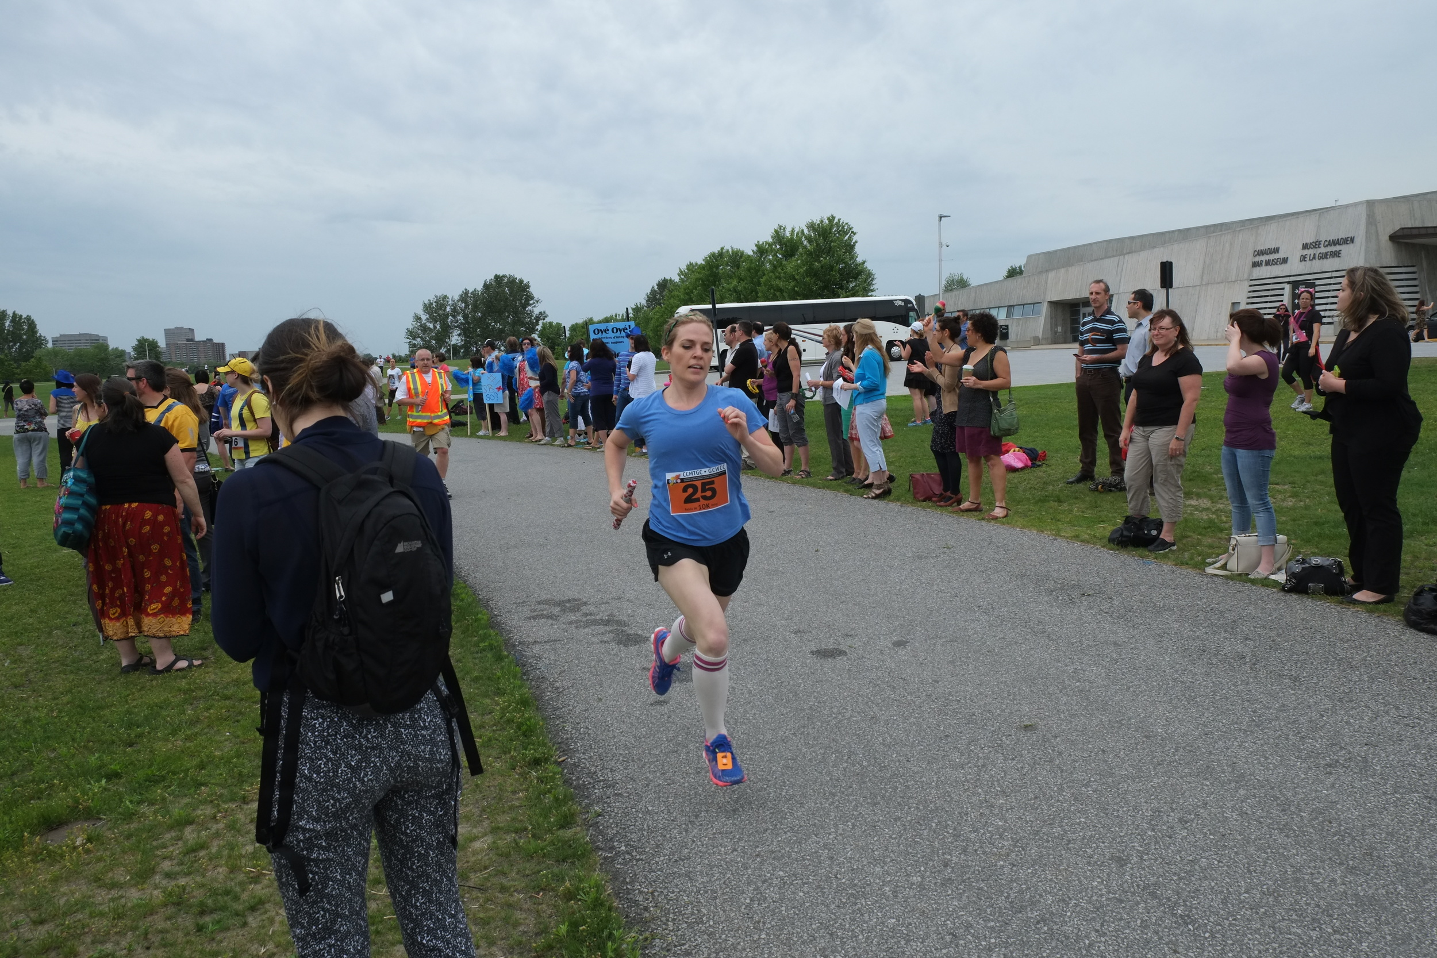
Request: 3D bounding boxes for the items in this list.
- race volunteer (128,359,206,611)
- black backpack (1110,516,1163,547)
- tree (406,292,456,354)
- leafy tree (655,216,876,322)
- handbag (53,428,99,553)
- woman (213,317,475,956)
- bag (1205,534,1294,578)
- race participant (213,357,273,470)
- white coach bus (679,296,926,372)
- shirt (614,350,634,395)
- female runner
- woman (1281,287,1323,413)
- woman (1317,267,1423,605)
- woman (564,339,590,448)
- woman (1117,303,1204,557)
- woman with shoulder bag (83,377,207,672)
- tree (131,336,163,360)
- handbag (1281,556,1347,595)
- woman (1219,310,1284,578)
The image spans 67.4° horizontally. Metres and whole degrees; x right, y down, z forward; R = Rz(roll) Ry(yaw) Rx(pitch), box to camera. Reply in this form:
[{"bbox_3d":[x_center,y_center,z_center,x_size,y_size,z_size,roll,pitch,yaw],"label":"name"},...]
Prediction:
[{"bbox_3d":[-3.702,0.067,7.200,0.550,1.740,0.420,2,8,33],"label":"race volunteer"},{"bbox_3d":[2.911,0.348,7.565,0.330,0.220,0.200,-1,7,6],"label":"black backpack"},{"bbox_3d":[-39.770,-21.235,150.000,7.500,9.300,7.500,-3,7,0],"label":"tree"},{"bbox_3d":[3.631,-14.553,82.000,16.500,11.000,11.000,-2,7,0],"label":"leafy tree"},{"bbox_3d":[-3.450,0.063,5.800,0.200,0.640,0.340,-8,9,-39],"label":"handbag"},{"bbox_3d":[-0.708,0.558,2.100,0.460,1.670,0.430,-8,9,-35],"label":"woman"},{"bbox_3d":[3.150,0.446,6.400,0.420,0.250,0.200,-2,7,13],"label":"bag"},{"bbox_3d":[-4.030,-0.177,9.200,0.440,1.690,0.450,-9,9,-39],"label":"race participant"},{"bbox_3d":[4.552,-8.266,61.187,13.700,3.550,2.600,-2,7,4],"label":"white coach bus"},{"bbox_3d":[-1.235,-1.525,15.500,0.550,0.680,0.280,-2,7,3],"label":"shirt"},{"bbox_3d":[-0.080,0.237,3.893,0.600,1.650,0.820,-3,7,-7],"label":"female runner"},{"bbox_3d":[7.739,-1.712,14.300,0.380,1.670,0.480,-9,9,-41],"label":"woman"},{"bbox_3d":[3.360,-0.209,5.547,0.480,1.720,0.480,0,7,16],"label":"woman"},{"bbox_3d":[-2.271,-1.369,17.300,0.420,1.650,0.470,1,8,26],"label":"woman"},{"bbox_3d":[3.098,-0.347,7.500,0.400,1.650,0.560,-7,8,-34],"label":"woman"},{"bbox_3d":[-3.160,0.260,5.933,0.620,1.620,0.420,0,7,18],"label":"woman with shoulder bag"},{"bbox_3d":[-116.773,-25.877,220.000,6.300,6.600,6.300,-3,7,0],"label":"tree"},{"bbox_3d":[3.319,0.519,6.011,0.340,0.220,0.180,1,8,25],"label":"handbag"},{"bbox_3d":[3.411,-0.251,6.900,0.420,1.650,0.460,-5,7,-17],"label":"woman"}]

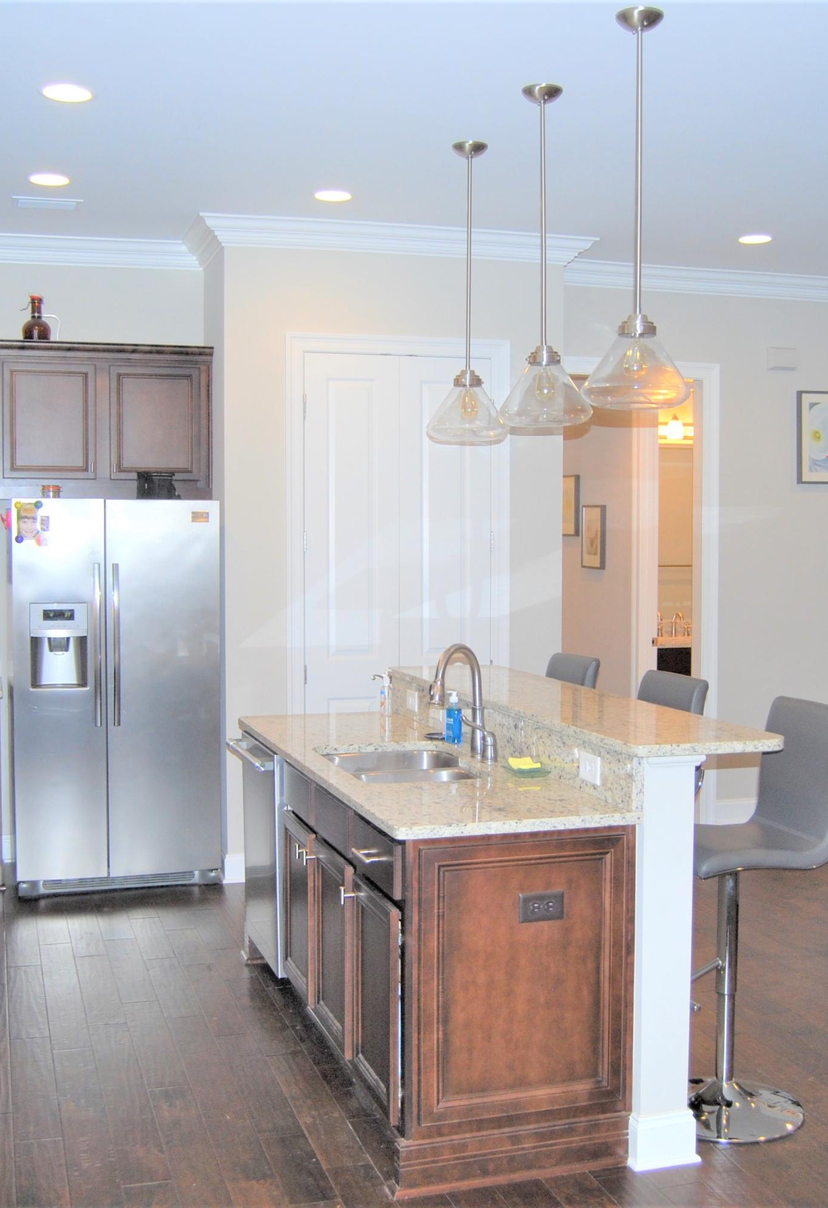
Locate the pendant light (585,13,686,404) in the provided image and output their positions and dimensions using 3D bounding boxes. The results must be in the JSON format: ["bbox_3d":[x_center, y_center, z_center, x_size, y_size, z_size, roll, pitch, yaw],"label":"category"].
[{"bbox_3d":[0.627,-1.104,3.808,0.302,1.085,0.302,0,2,0],"label":"pendant light"}]

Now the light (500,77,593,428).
[{"bbox_3d":[0.427,-1.130,4.434,0.305,1.085,0.305,0,2,0],"label":"light"}]

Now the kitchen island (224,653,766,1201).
[{"bbox_3d":[0.138,0.839,4.289,1.029,1.095,2.090,-1,3,-17],"label":"kitchen island"}]

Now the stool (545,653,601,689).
[{"bbox_3d":[0.427,0.773,5.192,0.470,1.137,0.390,-1,3,-22],"label":"stool"}]

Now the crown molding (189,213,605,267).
[{"bbox_3d":[-0.045,-1.677,6.265,1.920,0.117,0.140,-1,3,-17],"label":"crown molding"}]

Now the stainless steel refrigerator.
[{"bbox_3d":[-1.400,0.402,6.332,0.912,1.762,0.730,-1,3,-17],"label":"stainless steel refrigerator"}]

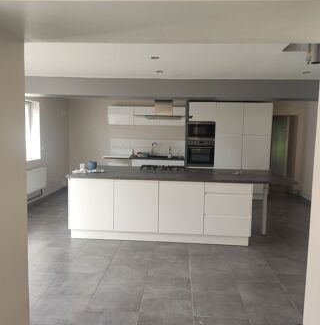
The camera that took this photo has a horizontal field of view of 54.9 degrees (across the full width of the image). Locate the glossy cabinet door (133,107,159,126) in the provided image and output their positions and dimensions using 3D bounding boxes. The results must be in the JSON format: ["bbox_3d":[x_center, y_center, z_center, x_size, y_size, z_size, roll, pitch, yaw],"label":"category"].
[{"bbox_3d":[-0.317,-1.089,7.153,0.595,0.424,0.022,1,5,4],"label":"glossy cabinet door"}]

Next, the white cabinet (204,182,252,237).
[{"bbox_3d":[0.898,0.582,4.256,0.600,0.696,0.580,1,6,4],"label":"white cabinet"}]

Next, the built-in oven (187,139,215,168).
[{"bbox_3d":[0.940,-0.209,7.163,0.597,0.594,0.550,1,6,4],"label":"built-in oven"}]

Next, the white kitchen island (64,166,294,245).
[{"bbox_3d":[0.257,0.587,4.601,2.960,0.873,1.220,1,6,4],"label":"white kitchen island"}]

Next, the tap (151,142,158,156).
[{"bbox_3d":[-0.121,-0.290,7.426,0.055,0.350,0.210,-2,6,-33],"label":"tap"}]

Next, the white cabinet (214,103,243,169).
[{"bbox_3d":[1.565,-0.260,7.250,0.605,2.180,0.600,2,5,4],"label":"white cabinet"}]

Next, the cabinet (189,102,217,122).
[{"bbox_3d":[0.961,-1.135,6.931,0.600,0.410,0.025,2,5,4],"label":"cabinet"}]

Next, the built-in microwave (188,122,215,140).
[{"bbox_3d":[0.958,-0.728,7.157,0.595,0.410,0.420,2,5,4],"label":"built-in microwave"}]

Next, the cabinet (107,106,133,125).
[{"bbox_3d":[-0.890,-1.104,7.364,0.599,0.417,0.350,1,6,4],"label":"cabinet"}]

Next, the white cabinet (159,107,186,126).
[{"bbox_3d":[0.306,-1.074,7.302,0.600,0.420,0.350,1,6,4],"label":"white cabinet"}]

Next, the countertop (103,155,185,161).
[{"bbox_3d":[-0.340,-0.107,7.282,1.850,0.042,0.620,1,6,4],"label":"countertop"}]

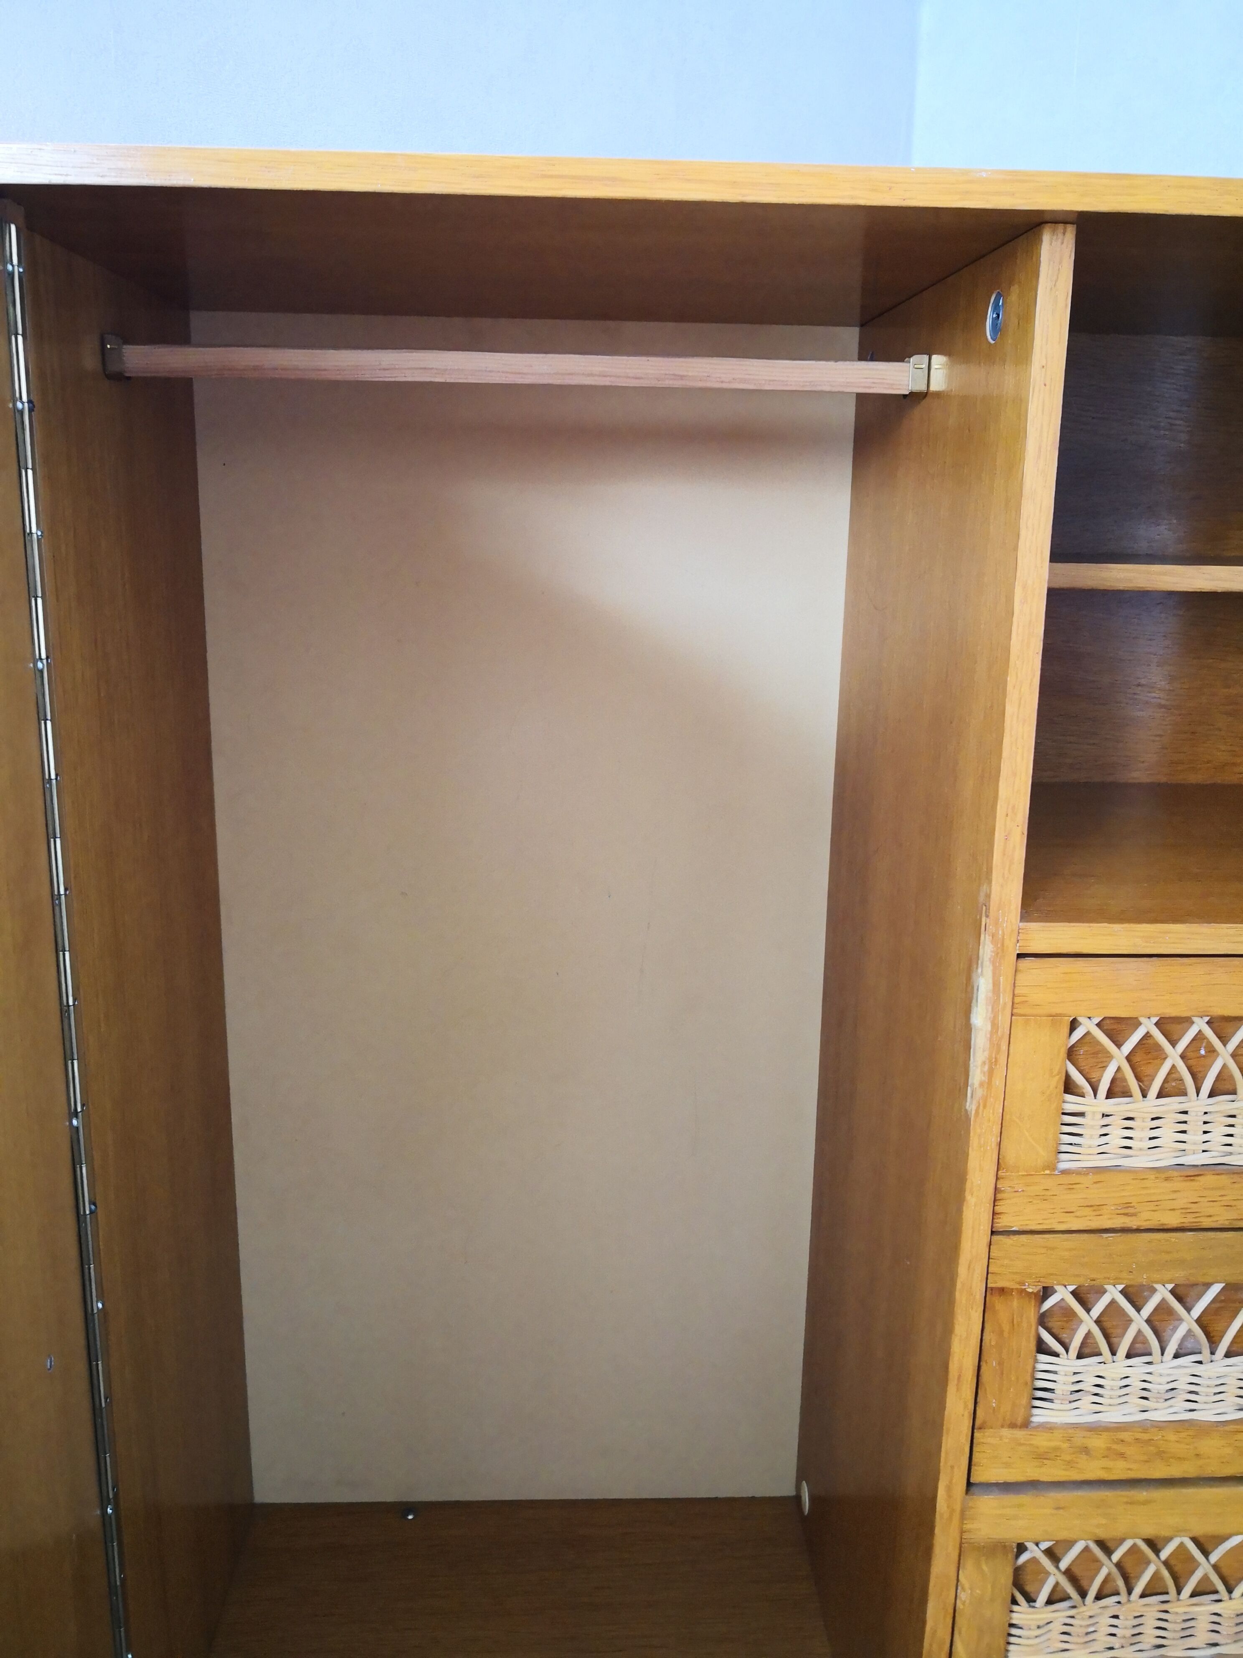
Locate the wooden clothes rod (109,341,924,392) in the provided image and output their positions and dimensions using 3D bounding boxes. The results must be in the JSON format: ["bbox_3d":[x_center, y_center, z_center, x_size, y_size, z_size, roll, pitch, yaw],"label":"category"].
[{"bbox_3d":[-0.058,-0.277,0.779,0.475,0.017,0.016,0,13,-3],"label":"wooden clothes rod"}]

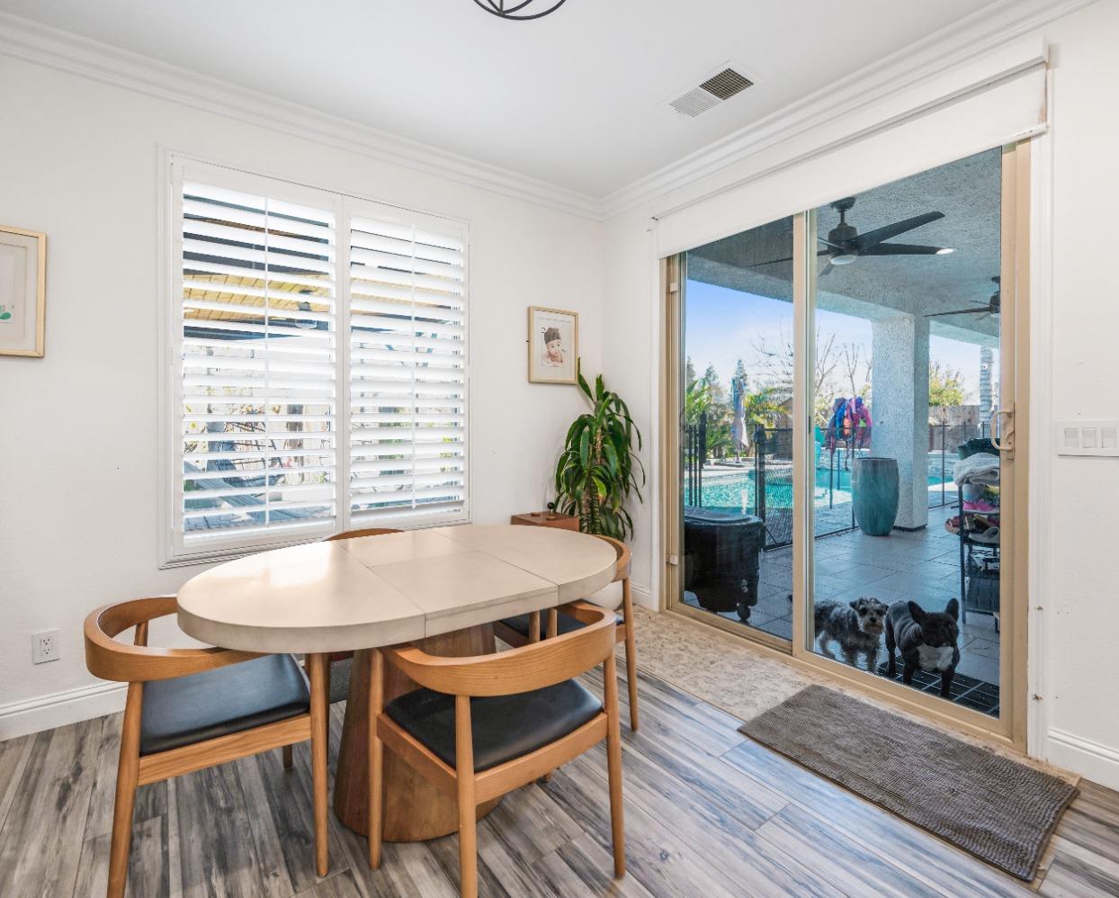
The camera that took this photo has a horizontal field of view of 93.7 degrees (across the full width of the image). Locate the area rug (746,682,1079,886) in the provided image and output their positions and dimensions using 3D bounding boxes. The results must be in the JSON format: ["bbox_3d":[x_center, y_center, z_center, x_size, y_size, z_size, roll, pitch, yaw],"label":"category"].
[{"bbox_3d":[1.246,1.138,1.957,0.600,0.020,0.905,-1,2,-36],"label":"area rug"}]

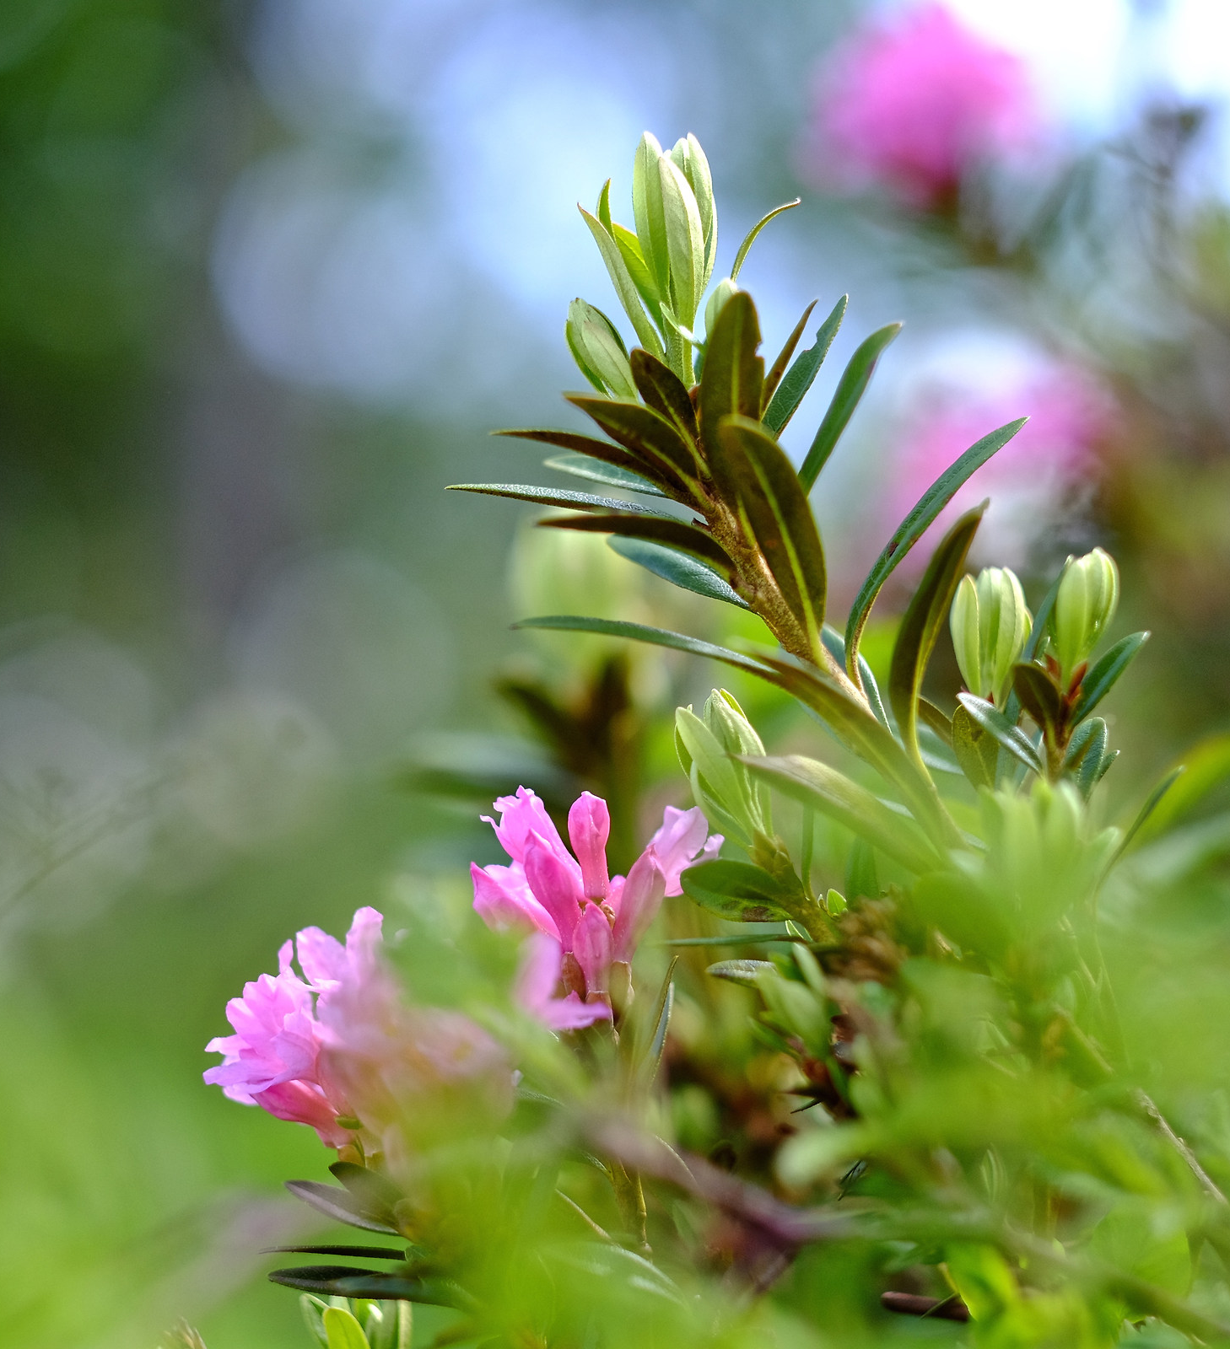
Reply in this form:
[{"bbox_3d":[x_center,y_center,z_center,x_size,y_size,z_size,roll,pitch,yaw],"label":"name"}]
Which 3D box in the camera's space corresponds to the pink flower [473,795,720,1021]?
[{"bbox_3d":[-0.003,0.029,0.597,0.030,0.029,0.027,0,0,0],"label":"pink flower"}]

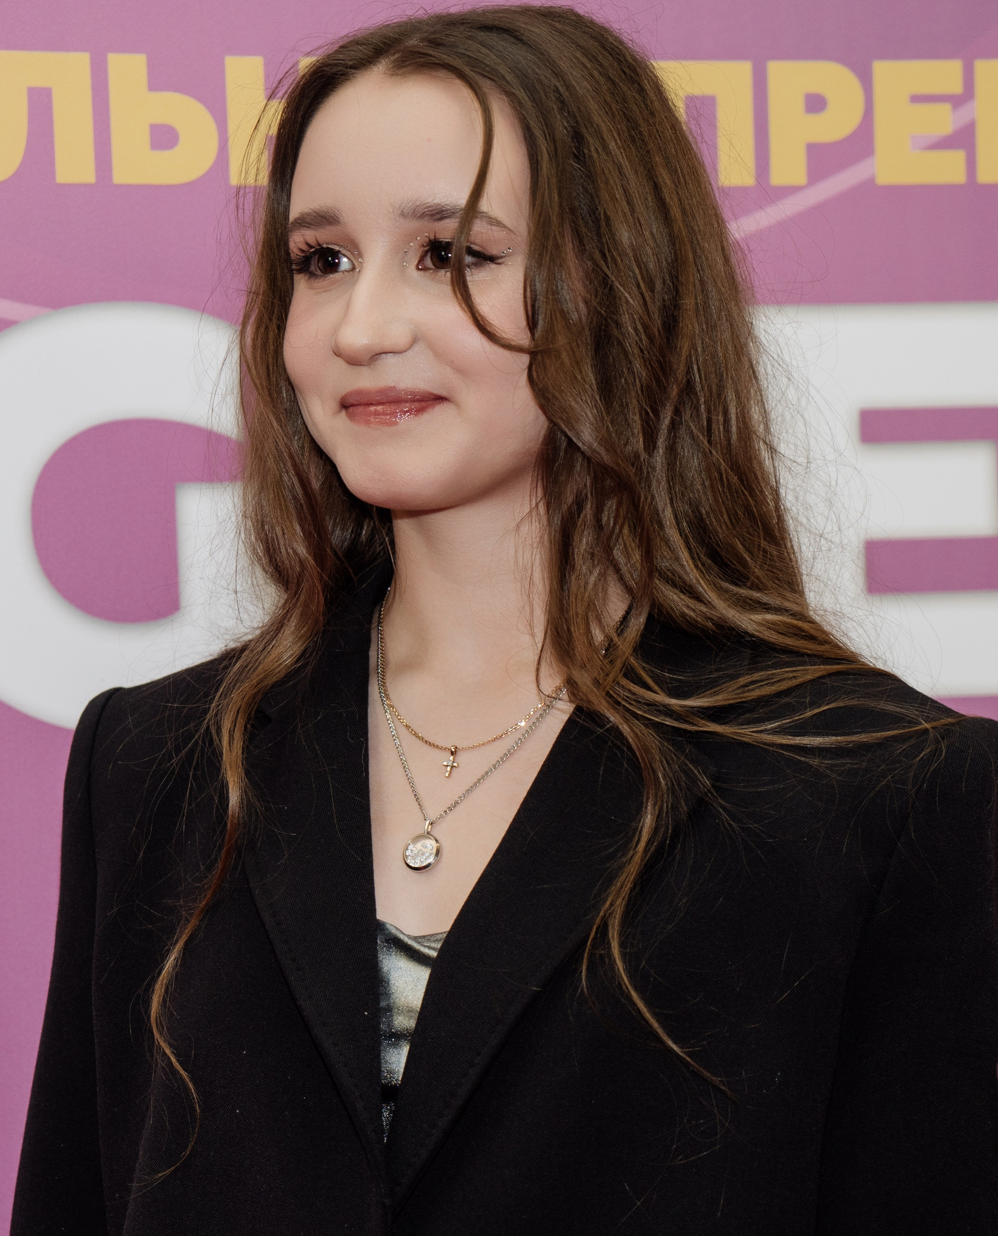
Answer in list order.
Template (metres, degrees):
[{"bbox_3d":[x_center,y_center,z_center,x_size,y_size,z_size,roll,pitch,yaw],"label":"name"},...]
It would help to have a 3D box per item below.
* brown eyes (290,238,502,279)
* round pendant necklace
[{"bbox_3d":[-0.048,-0.166,1.245,0.097,0.018,0.025,0,3,27],"label":"brown eyes"},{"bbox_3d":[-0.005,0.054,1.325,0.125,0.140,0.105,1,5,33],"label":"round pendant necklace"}]

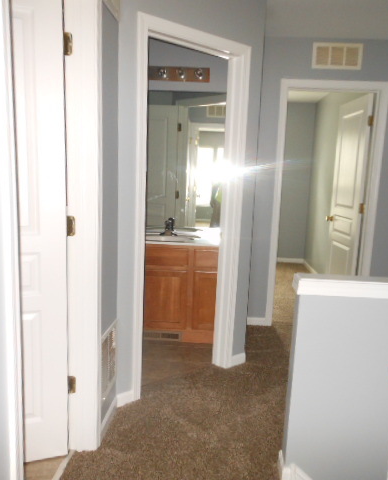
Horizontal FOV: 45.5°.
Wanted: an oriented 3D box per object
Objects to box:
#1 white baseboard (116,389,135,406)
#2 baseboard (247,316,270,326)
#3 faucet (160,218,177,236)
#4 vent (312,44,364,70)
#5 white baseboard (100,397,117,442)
[{"bbox_3d":[-0.396,0.915,2.667,0.108,0.080,0.014,-6,12,-41],"label":"white baseboard"},{"bbox_3d":[0.545,0.726,4.093,0.215,0.078,0.014,3,9,4],"label":"baseboard"},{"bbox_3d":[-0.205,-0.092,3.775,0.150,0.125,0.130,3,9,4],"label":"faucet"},{"bbox_3d":[1.154,-1.470,3.704,0.393,0.202,0.018,3,9,4],"label":"vent"},{"bbox_3d":[-0.441,0.946,2.457,0.014,0.082,0.355,3,9,4],"label":"white baseboard"}]

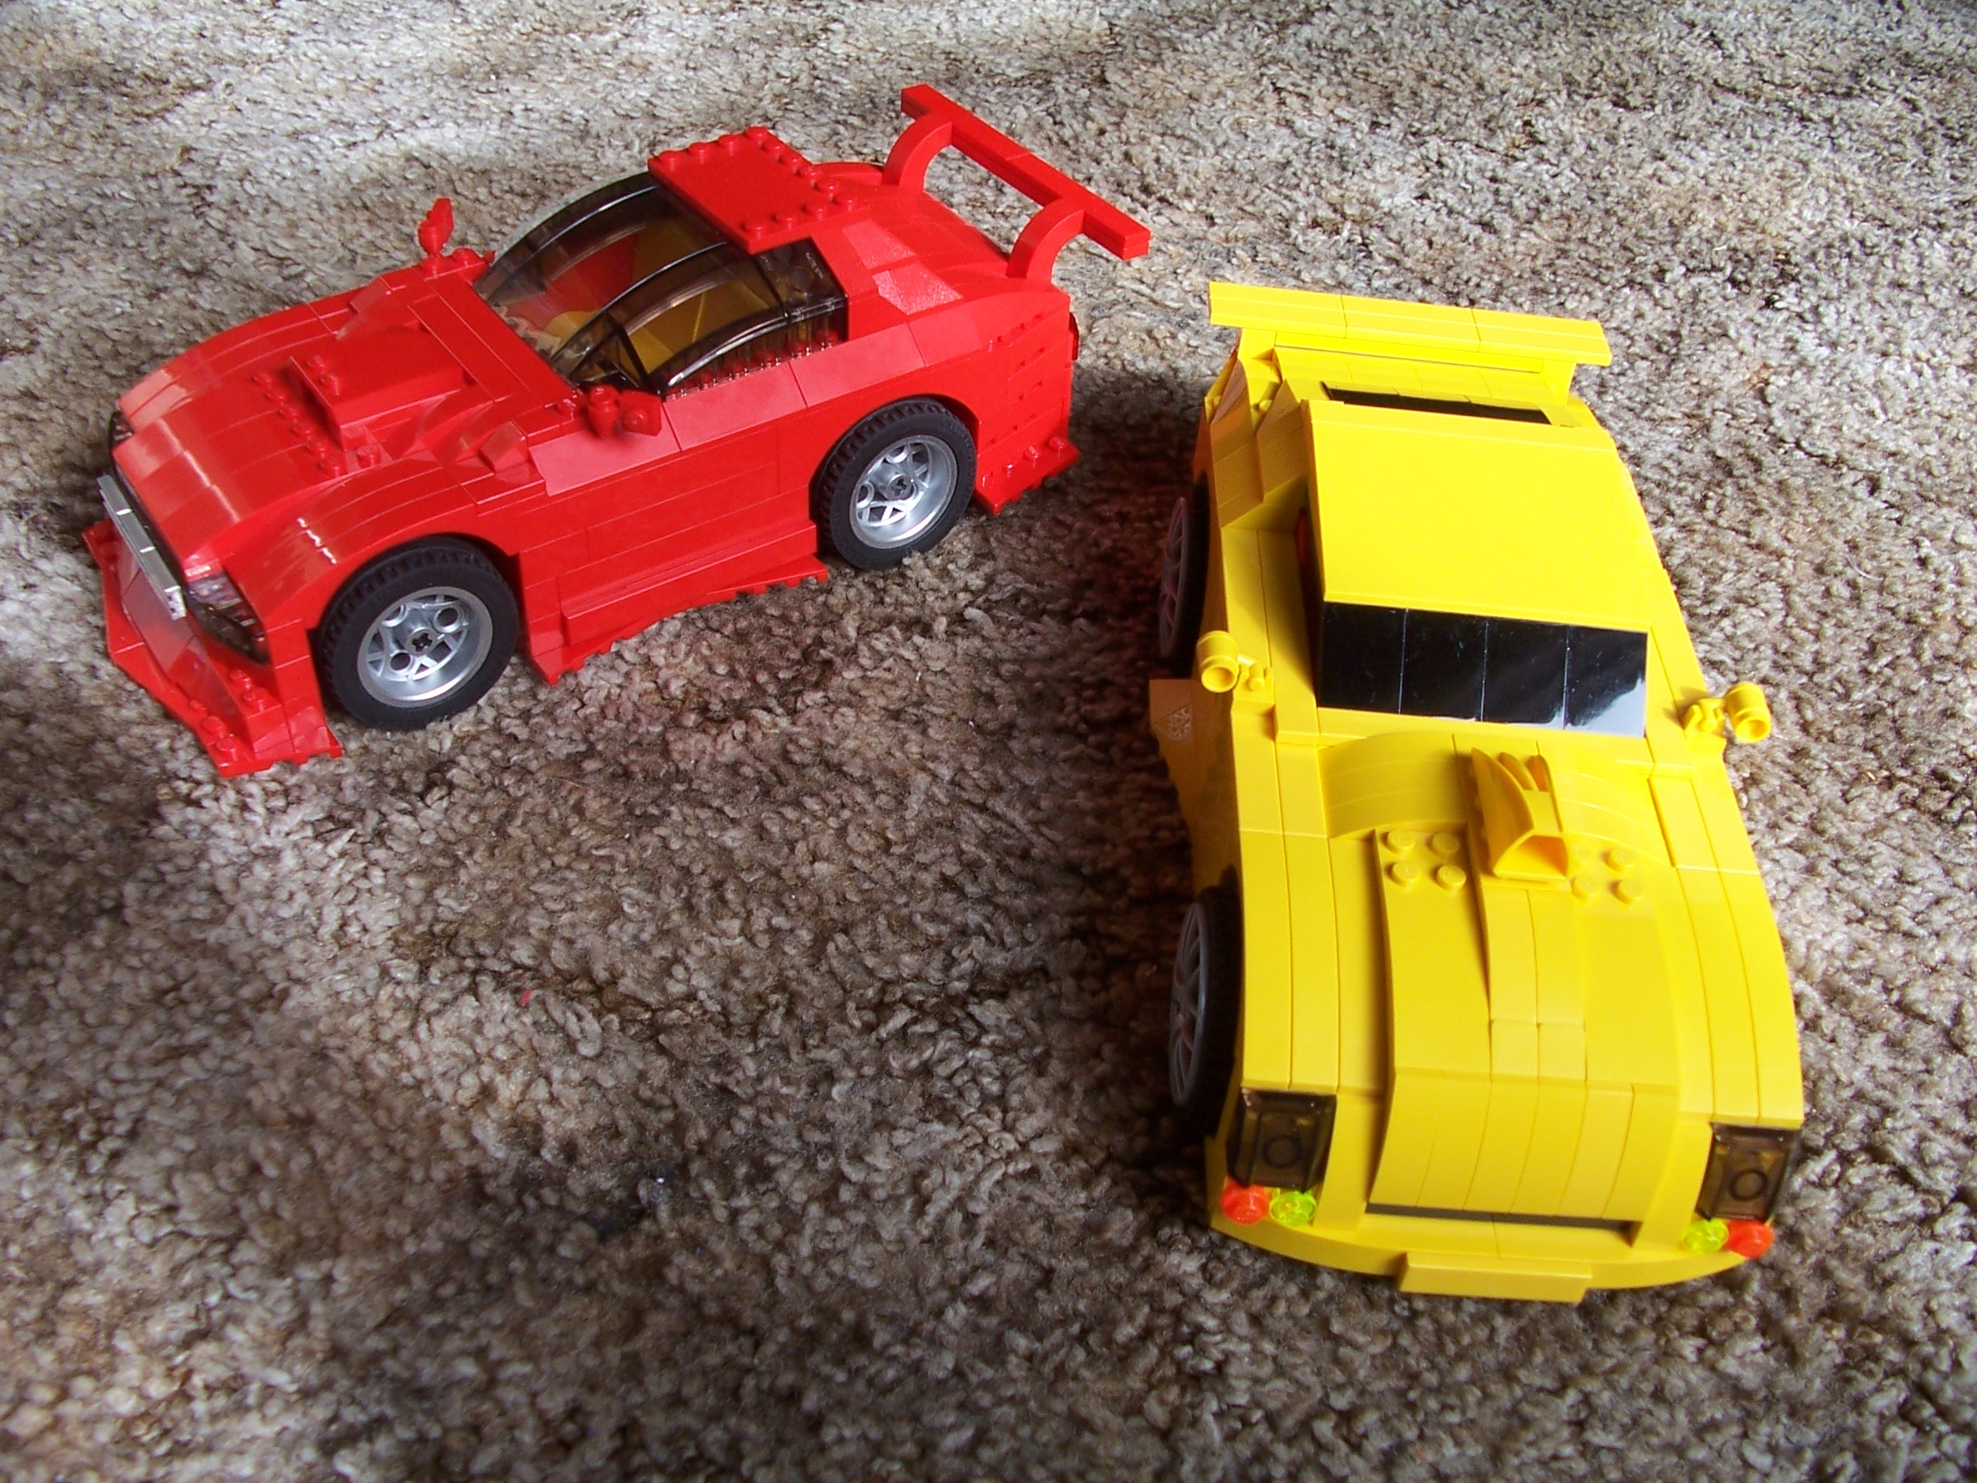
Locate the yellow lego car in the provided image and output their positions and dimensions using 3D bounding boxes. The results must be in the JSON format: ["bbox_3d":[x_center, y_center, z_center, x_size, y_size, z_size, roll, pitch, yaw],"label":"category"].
[{"bbox_3d":[0.095,-0.006,0.415,0.112,0.082,0.238,5,44,-2],"label":"yellow lego car"}]

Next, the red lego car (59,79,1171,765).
[{"bbox_3d":[-0.090,-0.086,0.471,0.246,0.079,0.112,-24,48,-27],"label":"red lego car"}]

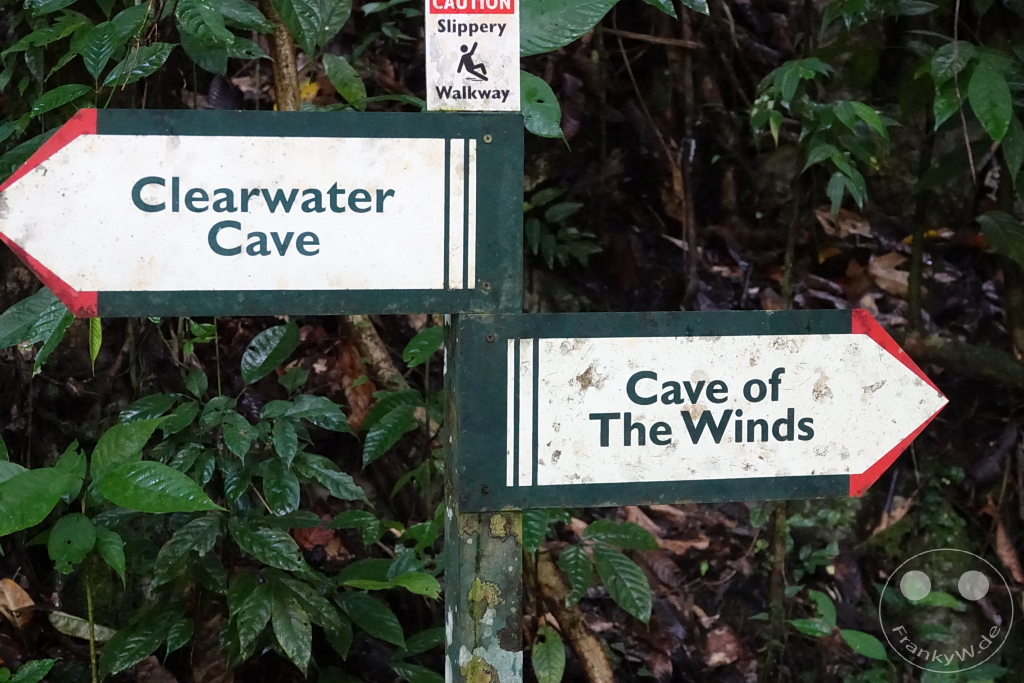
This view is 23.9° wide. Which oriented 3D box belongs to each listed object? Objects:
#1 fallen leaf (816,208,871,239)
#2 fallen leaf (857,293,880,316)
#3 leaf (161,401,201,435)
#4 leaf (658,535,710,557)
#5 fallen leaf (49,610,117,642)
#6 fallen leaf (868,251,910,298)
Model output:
[{"bbox_3d":[0.781,-0.278,5.700,0.130,0.070,0.030,17,-32,11],"label":"fallen leaf"},{"bbox_3d":[0.681,-0.069,4.600,0.042,0.069,0.015,-2,-38,-18],"label":"fallen leaf"},{"bbox_3d":[-0.523,0.123,3.820,0.044,0.018,0.087,29,59,25],"label":"leaf"},{"bbox_3d":[0.342,0.405,4.800,0.105,0.025,0.045,-3,45,-3],"label":"leaf"},{"bbox_3d":[-0.706,0.470,3.990,0.128,0.042,0.020,17,-37,9],"label":"fallen leaf"},{"bbox_3d":[0.736,-0.132,4.700,0.072,0.101,0.025,-35,-25,-18],"label":"fallen leaf"}]

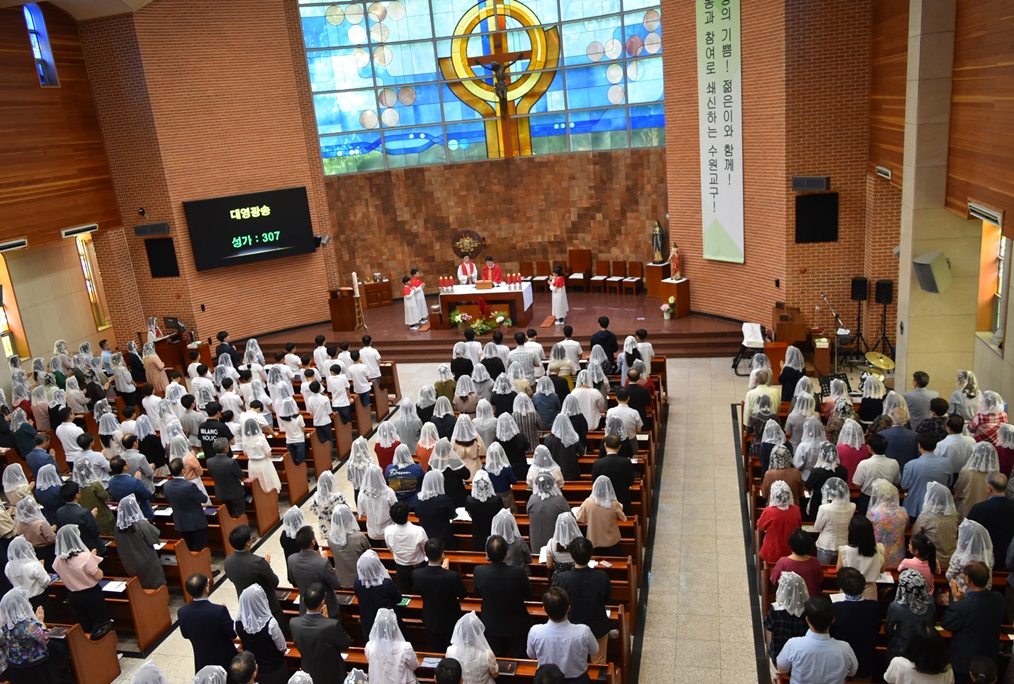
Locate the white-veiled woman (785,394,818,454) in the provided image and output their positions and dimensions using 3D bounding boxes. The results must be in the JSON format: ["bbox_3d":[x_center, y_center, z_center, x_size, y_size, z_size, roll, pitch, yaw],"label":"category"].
[{"bbox_3d":[4.170,1.465,10.818,0.460,1.595,0.380,-5,15,3],"label":"white-veiled woman"}]

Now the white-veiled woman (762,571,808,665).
[{"bbox_3d":[2.459,2.648,6.718,0.450,1.510,0.360,-2,17,12],"label":"white-veiled woman"}]

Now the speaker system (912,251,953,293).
[{"bbox_3d":[6.443,-1.062,11.626,0.286,0.542,0.308,-37,25,-10],"label":"speaker system"}]

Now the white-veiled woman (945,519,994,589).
[{"bbox_3d":[4.107,2.280,6.871,0.480,1.581,0.380,-2,16,15],"label":"white-veiled woman"}]

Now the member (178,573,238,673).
[{"bbox_3d":[-2.645,2.869,7.066,0.500,1.705,0.400,-2,16,15],"label":"member"}]

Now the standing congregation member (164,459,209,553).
[{"bbox_3d":[-4.219,2.322,10.304,0.500,1.700,0.420,0,16,19],"label":"standing congregation member"}]

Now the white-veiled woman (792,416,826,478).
[{"bbox_3d":[3.958,1.720,9.972,0.460,1.580,0.380,-6,15,-3],"label":"white-veiled woman"}]

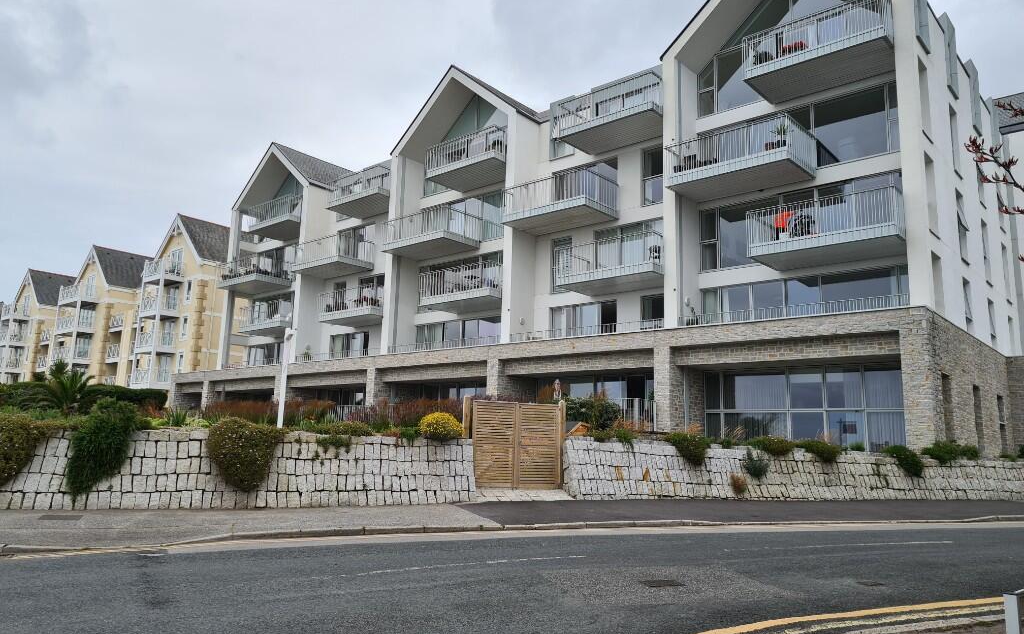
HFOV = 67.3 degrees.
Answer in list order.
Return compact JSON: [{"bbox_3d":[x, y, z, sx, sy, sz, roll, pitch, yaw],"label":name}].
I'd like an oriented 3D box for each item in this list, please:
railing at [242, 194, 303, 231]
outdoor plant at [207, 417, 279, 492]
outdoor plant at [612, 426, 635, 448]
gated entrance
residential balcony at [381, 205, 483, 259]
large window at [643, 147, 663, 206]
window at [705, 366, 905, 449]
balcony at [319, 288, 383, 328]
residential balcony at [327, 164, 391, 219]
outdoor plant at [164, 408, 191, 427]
[{"bbox_3d":[-13.955,-6.067,47.364,4.515,1.575,2.310,-7,-13,41],"label":"railing"},{"bbox_3d":[-4.941,2.521,14.100,1.350,1.380,1.000,6,-11,-24],"label":"outdoor plant"},{"bbox_3d":[2.305,2.470,15.900,0.440,0.420,0.380,5,-11,-20],"label":"outdoor plant"},{"bbox_3d":[0.144,2.716,16.217,1.860,1.800,0.090,4,-10,-14],"label":"gated entrance"},{"bbox_3d":[-3.885,-3.822,36.392,4.249,1.395,2.250,-7,-13,40],"label":"residential balcony"},{"bbox_3d":[5.901,-5.796,31.318,1.365,2.520,0.157,-7,-13,41],"label":"large window"},{"bbox_3d":[9.371,3.015,24.871,6.700,2.800,0.150,-7,-13,40],"label":"window"},{"bbox_3d":[-7.266,-0.482,37.768,4.095,1.453,2.243,-7,-13,40],"label":"balcony"},{"bbox_3d":[-7.051,-6.258,38.734,4.241,1.453,2.243,-7,-13,40],"label":"residential balcony"},{"bbox_3d":[-6.263,1.882,14.400,0.500,0.420,0.480,6,-11,-24],"label":"outdoor plant"}]

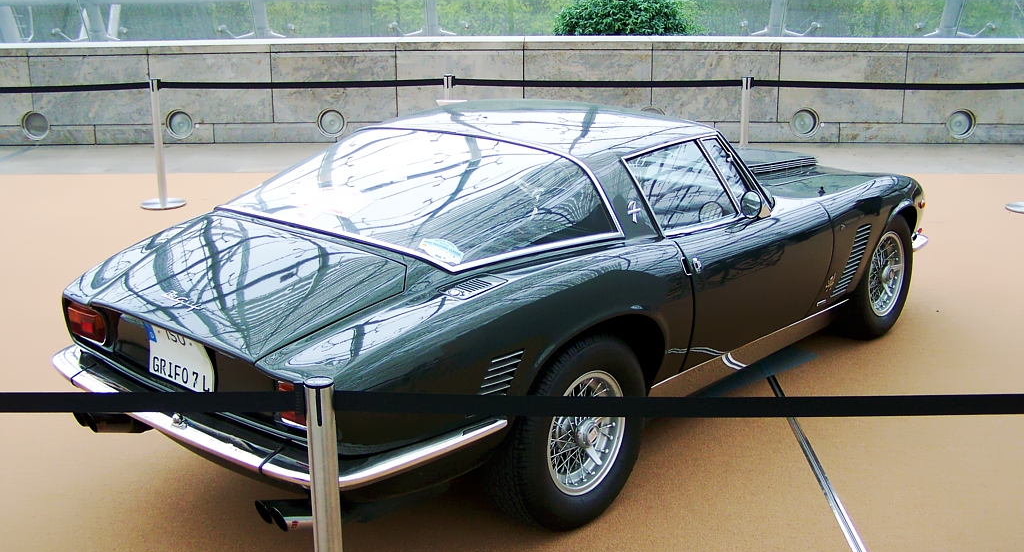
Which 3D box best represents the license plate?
[{"bbox_3d":[-0.994,0.241,3.367,0.330,0.185,0.025,13,21,38],"label":"license plate"}]

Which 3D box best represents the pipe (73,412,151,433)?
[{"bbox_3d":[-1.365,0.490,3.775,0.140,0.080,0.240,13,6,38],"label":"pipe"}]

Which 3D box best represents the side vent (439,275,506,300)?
[{"bbox_3d":[-0.116,0.038,3.364,0.110,0.040,0.210,24,31,33],"label":"side vent"}]

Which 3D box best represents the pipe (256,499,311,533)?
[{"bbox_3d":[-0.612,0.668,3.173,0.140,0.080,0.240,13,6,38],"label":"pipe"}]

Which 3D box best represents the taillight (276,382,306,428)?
[{"bbox_3d":[-0.557,0.363,3.054,0.195,0.120,0.060,13,21,38],"label":"taillight"}]

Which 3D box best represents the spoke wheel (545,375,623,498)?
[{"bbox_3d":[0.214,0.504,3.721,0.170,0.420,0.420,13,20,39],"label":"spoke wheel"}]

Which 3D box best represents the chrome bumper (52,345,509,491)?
[{"bbox_3d":[-0.852,0.325,3.544,1.660,0.120,0.650,13,20,39],"label":"chrome bumper"}]

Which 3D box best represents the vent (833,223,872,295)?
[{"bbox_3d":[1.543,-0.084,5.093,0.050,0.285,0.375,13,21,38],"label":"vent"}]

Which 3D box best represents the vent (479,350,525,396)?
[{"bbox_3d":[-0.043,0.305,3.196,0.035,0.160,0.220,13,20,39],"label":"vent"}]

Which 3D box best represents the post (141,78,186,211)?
[{"bbox_3d":[-2.700,-1.009,8.629,0.340,0.965,0.340,-5,16,-17],"label":"post"}]

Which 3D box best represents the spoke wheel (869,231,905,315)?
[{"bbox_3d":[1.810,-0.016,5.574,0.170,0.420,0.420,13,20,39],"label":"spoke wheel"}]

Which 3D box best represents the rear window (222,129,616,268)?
[{"bbox_3d":[-0.352,-0.331,3.995,1.380,0.270,0.830,13,20,39],"label":"rear window"}]

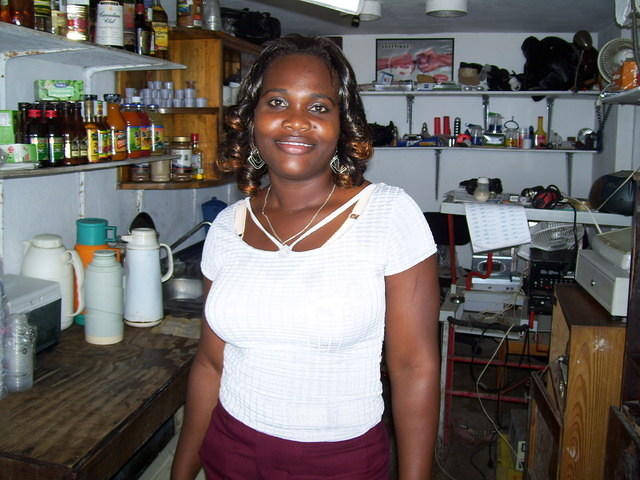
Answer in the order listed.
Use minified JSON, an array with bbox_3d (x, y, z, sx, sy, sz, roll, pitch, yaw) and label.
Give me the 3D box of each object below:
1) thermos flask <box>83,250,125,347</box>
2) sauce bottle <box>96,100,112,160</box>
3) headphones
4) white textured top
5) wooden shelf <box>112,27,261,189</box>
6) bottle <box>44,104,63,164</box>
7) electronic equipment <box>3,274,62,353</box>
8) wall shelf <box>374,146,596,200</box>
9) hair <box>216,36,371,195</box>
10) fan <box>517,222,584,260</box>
[{"bbox_3d":[-0.619,0.166,1.900,0.113,0.250,0.113,3,9,12],"label":"thermos flask"},{"bbox_3d":[-0.590,-0.298,1.822,0.042,0.162,0.042,3,9,12],"label":"sauce bottle"},{"bbox_3d":[1.032,-0.198,3.060,0.150,0.100,0.120,0,9,-5],"label":"headphones"},{"bbox_3d":[-0.006,0.111,1.160,0.400,0.430,0.265,3,10,13],"label":"white textured top"},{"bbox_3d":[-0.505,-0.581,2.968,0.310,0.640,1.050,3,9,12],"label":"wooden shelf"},{"bbox_3d":[-0.637,-0.251,1.596,0.048,0.152,0.048,3,9,12],"label":"bottle"},{"bbox_3d":[-0.870,0.220,1.790,0.240,0.175,0.225,3,10,10],"label":"electronic equipment"},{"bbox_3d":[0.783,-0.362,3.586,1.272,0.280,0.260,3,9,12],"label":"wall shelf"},{"bbox_3d":[-0.041,-0.211,1.120,0.245,0.250,0.230,6,9,7],"label":"hair"},{"bbox_3d":[1.148,-0.012,3.300,0.340,0.220,0.300,3,9,12],"label":"fan"}]

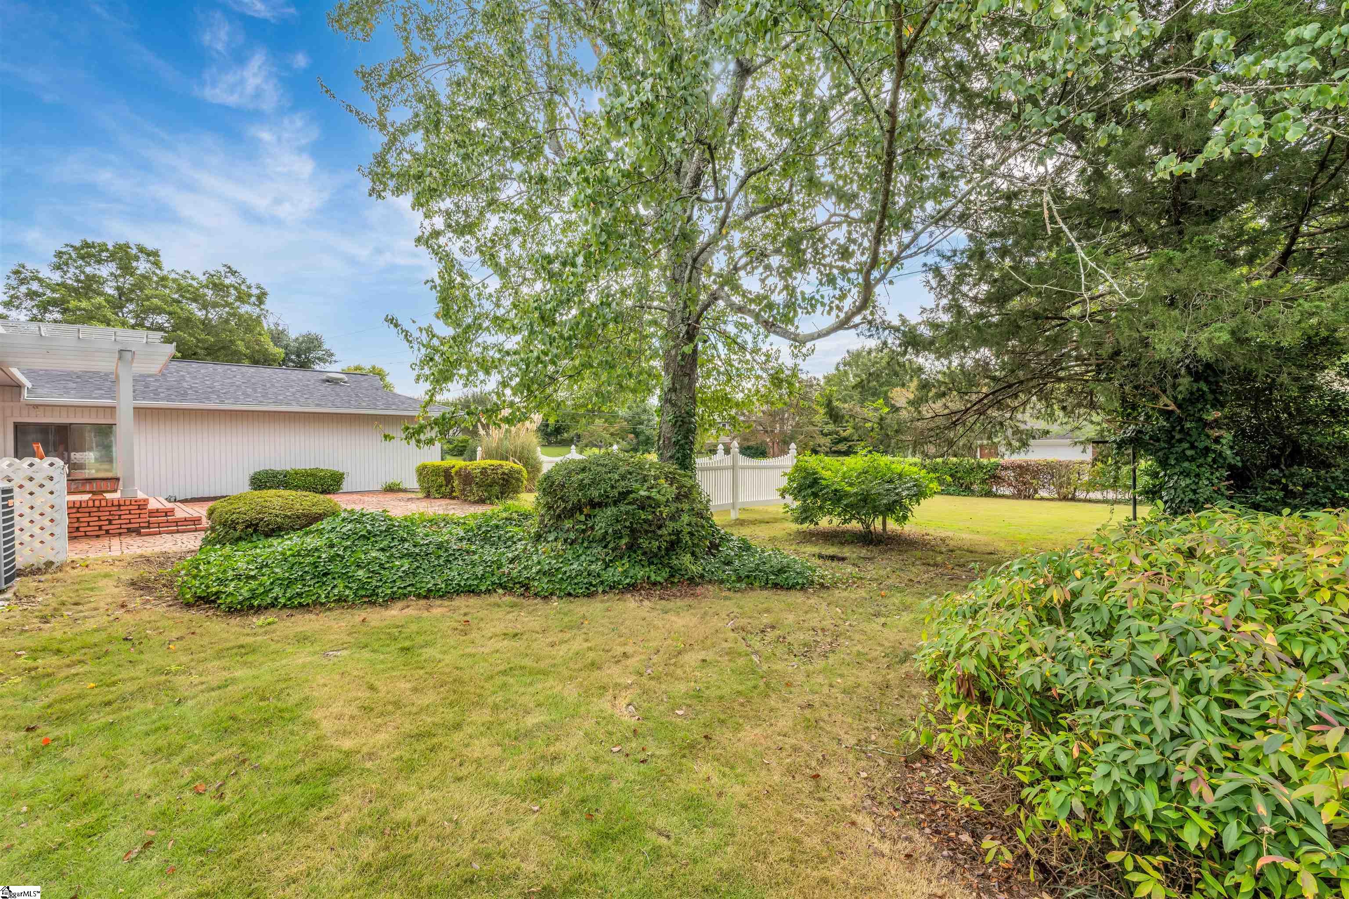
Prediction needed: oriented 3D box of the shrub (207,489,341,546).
[{"bbox_3d":[-5.321,0.896,8.049,1.617,0.686,1.372,-1,1,-34],"label":"shrub"}]

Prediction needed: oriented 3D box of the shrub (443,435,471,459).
[{"bbox_3d":[-13.524,-0.156,37.241,1.715,1.421,1.568,0,1,-20],"label":"shrub"}]

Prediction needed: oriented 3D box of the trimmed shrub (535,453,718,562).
[{"bbox_3d":[-0.559,0.639,7.164,2.107,1.206,1.862,0,1,0],"label":"trimmed shrub"}]

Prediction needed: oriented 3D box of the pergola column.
[{"bbox_3d":[-8.056,-0.377,8.845,0.167,2.181,0.167,-1,1,-44],"label":"pergola column"}]

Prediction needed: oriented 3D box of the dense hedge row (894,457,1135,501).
[{"bbox_3d":[8.075,0.670,14.711,4.998,0.970,0.931,0,1,28],"label":"dense hedge row"}]

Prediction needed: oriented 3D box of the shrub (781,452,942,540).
[{"bbox_3d":[2.695,0.642,8.683,2.205,1.195,1.960,0,1,0],"label":"shrub"}]

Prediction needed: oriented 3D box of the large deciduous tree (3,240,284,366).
[{"bbox_3d":[-27.300,-5.150,31.931,11.200,12.400,10.500,-1,1,-41],"label":"large deciduous tree"}]

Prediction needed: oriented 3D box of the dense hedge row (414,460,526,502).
[{"bbox_3d":[-4.822,0.698,14.123,2.695,0.931,1.127,1,1,35],"label":"dense hedge row"}]

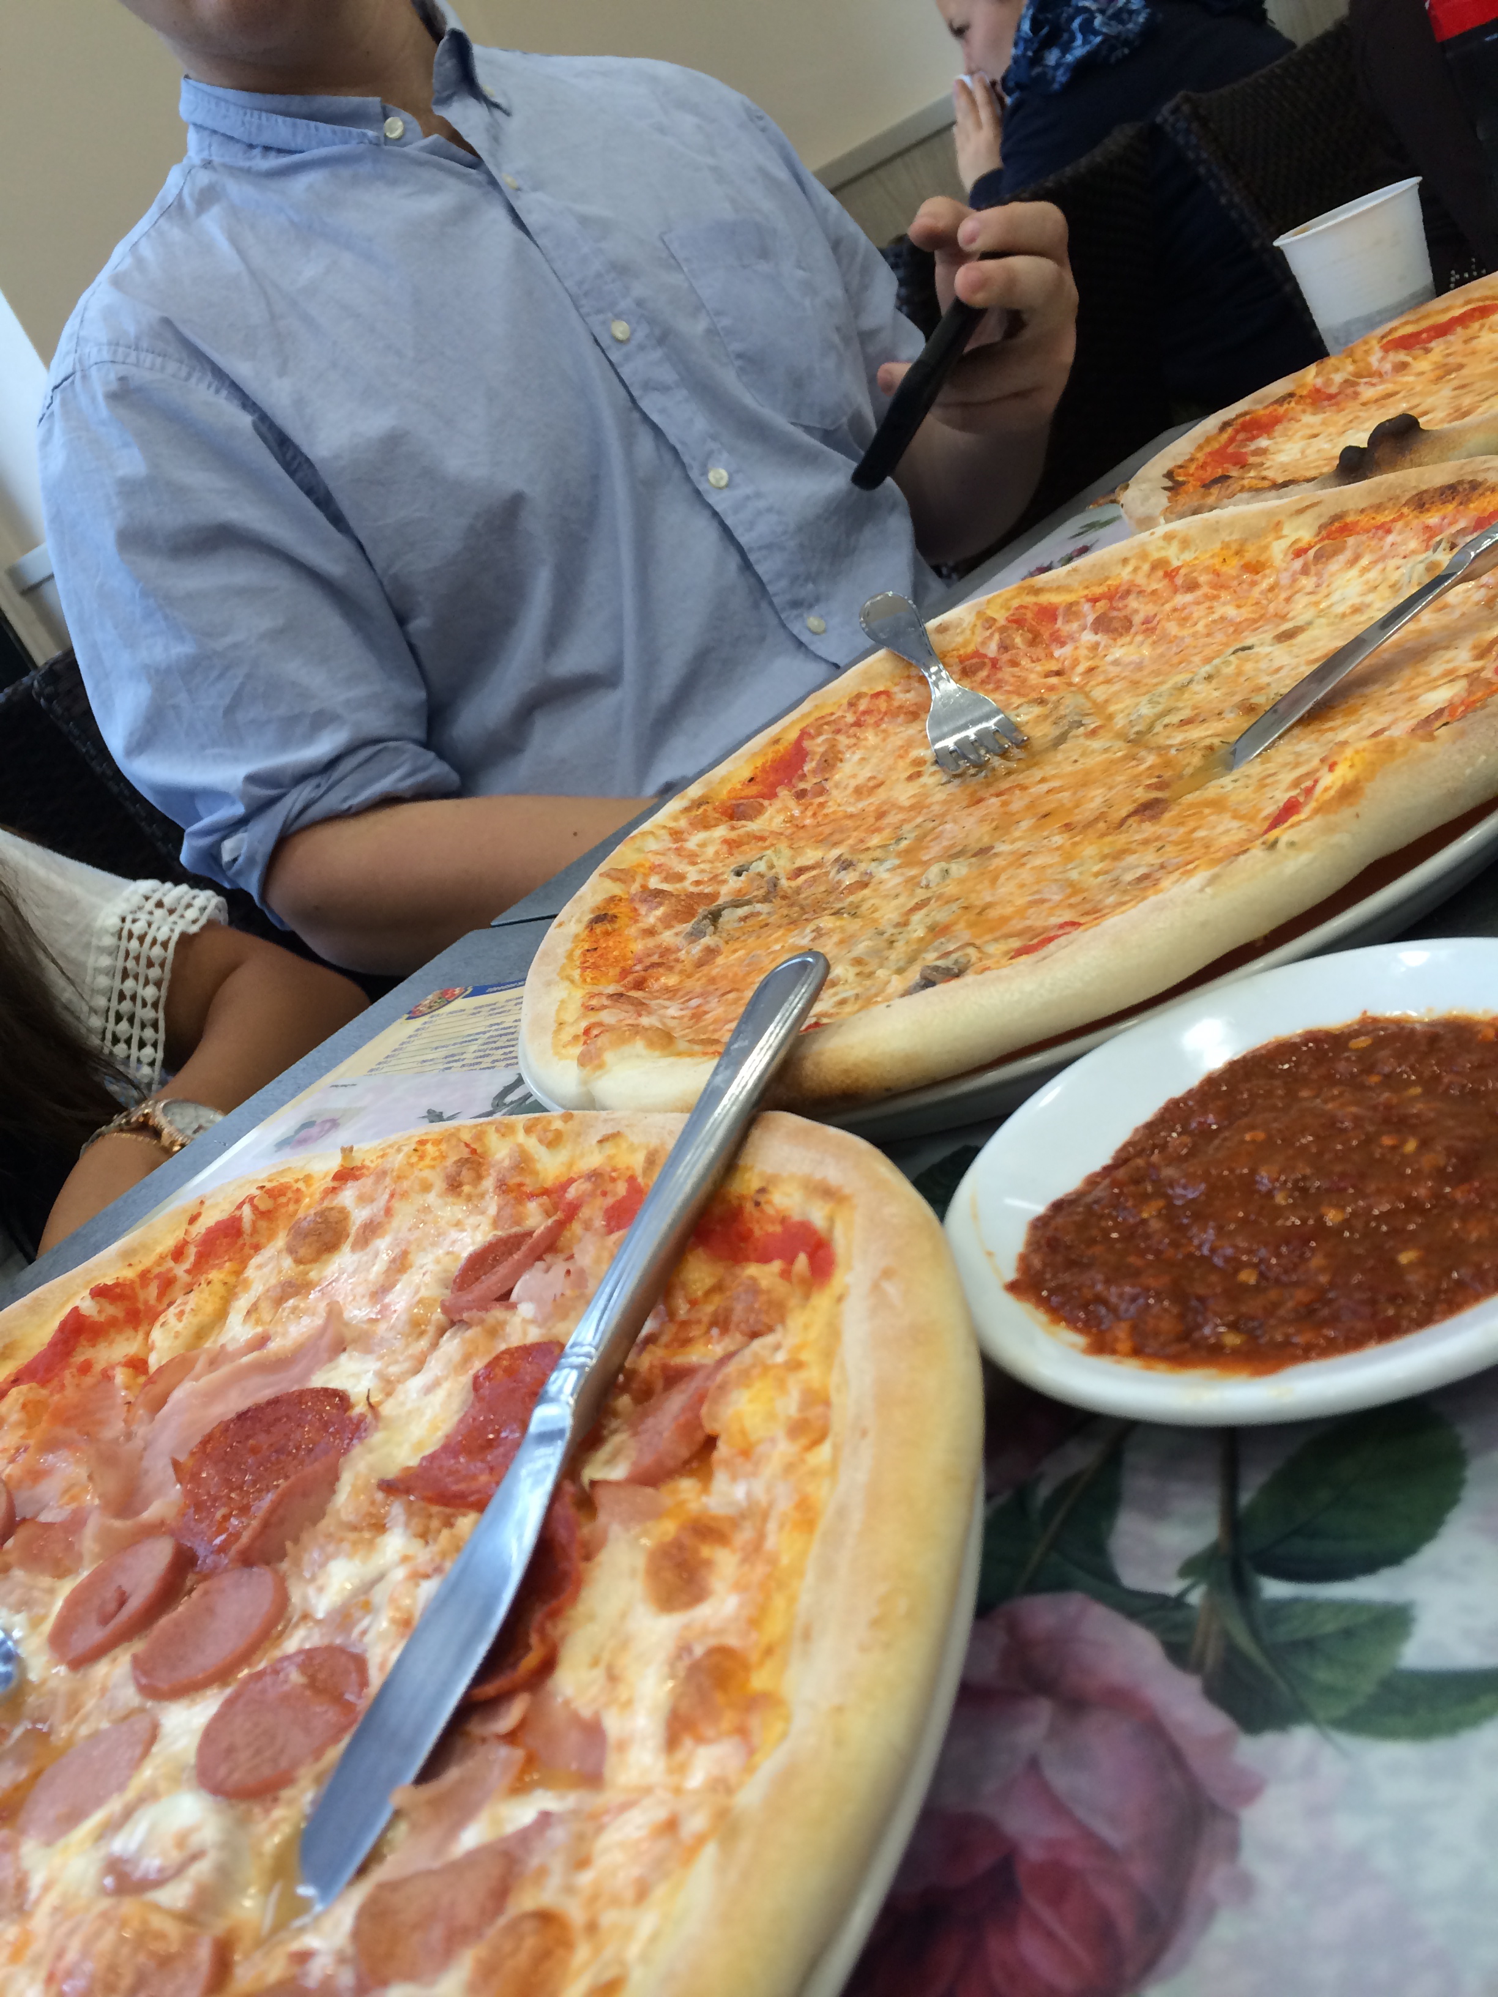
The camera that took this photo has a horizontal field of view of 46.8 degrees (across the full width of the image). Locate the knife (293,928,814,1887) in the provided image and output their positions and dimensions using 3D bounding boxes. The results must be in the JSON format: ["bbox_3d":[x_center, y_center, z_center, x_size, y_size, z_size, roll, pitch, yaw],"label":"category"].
[{"bbox_3d":[-0.023,0.059,0.311,0.019,0.010,0.209,-11,35,35],"label":"knife"}]

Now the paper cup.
[{"bbox_3d":[0.287,-0.329,0.798,0.066,0.074,0.066,-23,23,10],"label":"paper cup"}]

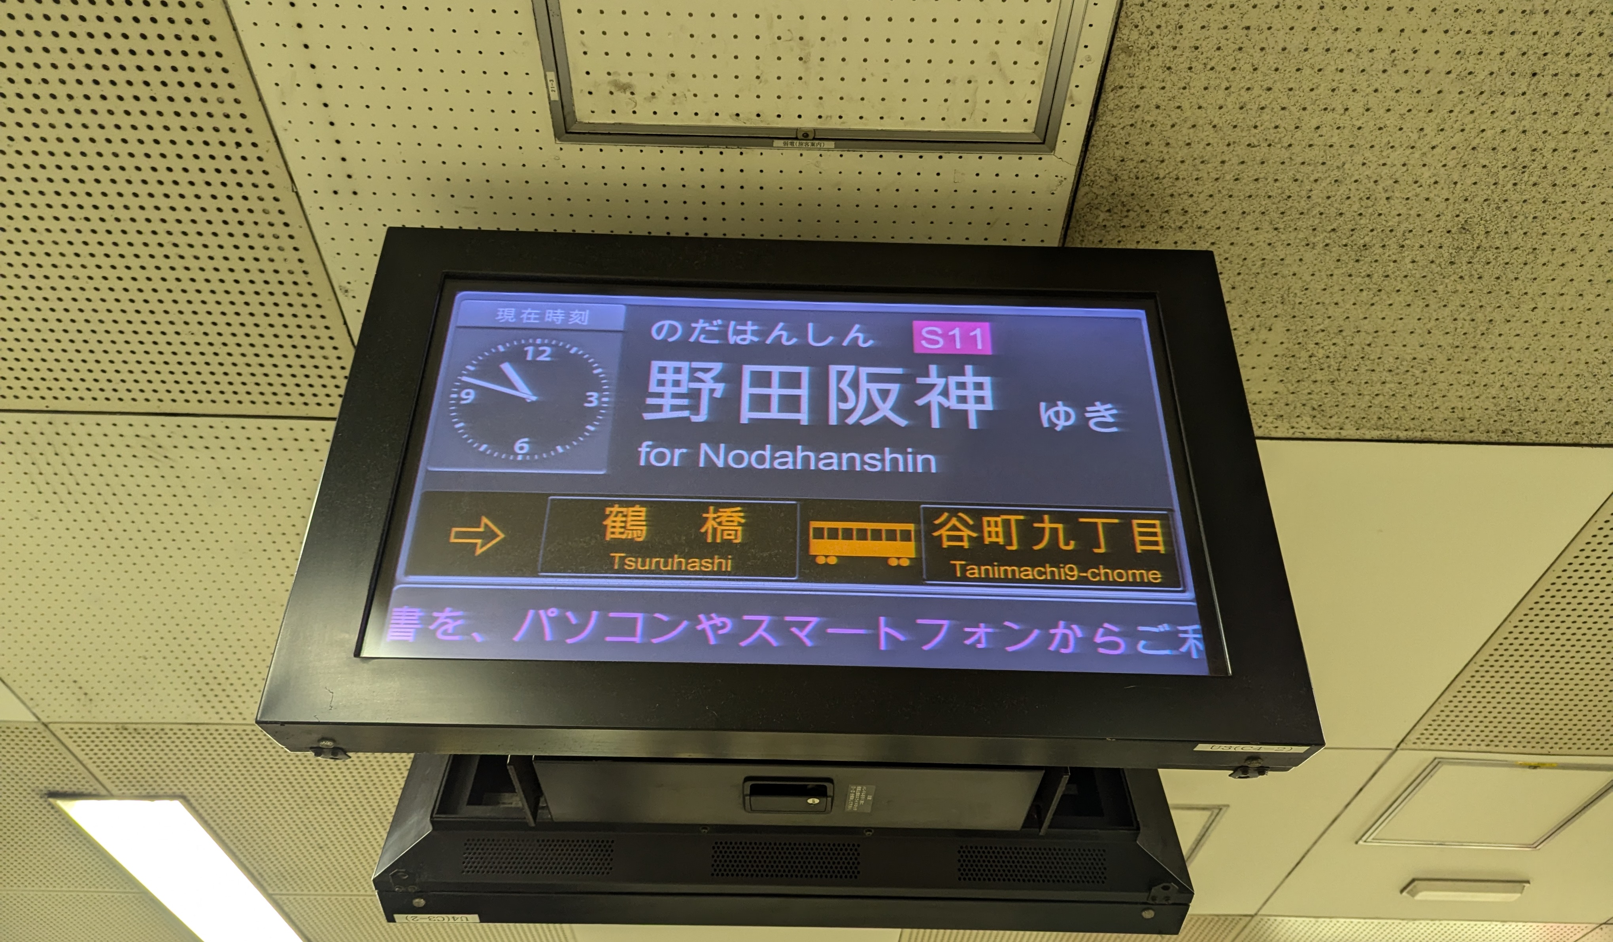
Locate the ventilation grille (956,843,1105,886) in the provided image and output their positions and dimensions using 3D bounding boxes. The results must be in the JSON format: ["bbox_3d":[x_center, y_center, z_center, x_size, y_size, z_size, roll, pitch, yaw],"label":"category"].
[{"bbox_3d":[0.278,0.485,1.378,0.183,0.042,0.010,1,-11,-1],"label":"ventilation grille"}]

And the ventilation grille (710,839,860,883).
[{"bbox_3d":[-0.025,0.477,1.372,0.183,0.042,0.010,1,-11,-1],"label":"ventilation grille"}]

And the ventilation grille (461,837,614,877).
[{"bbox_3d":[-0.325,0.470,1.365,0.183,0.042,0.010,1,-11,-1],"label":"ventilation grille"}]

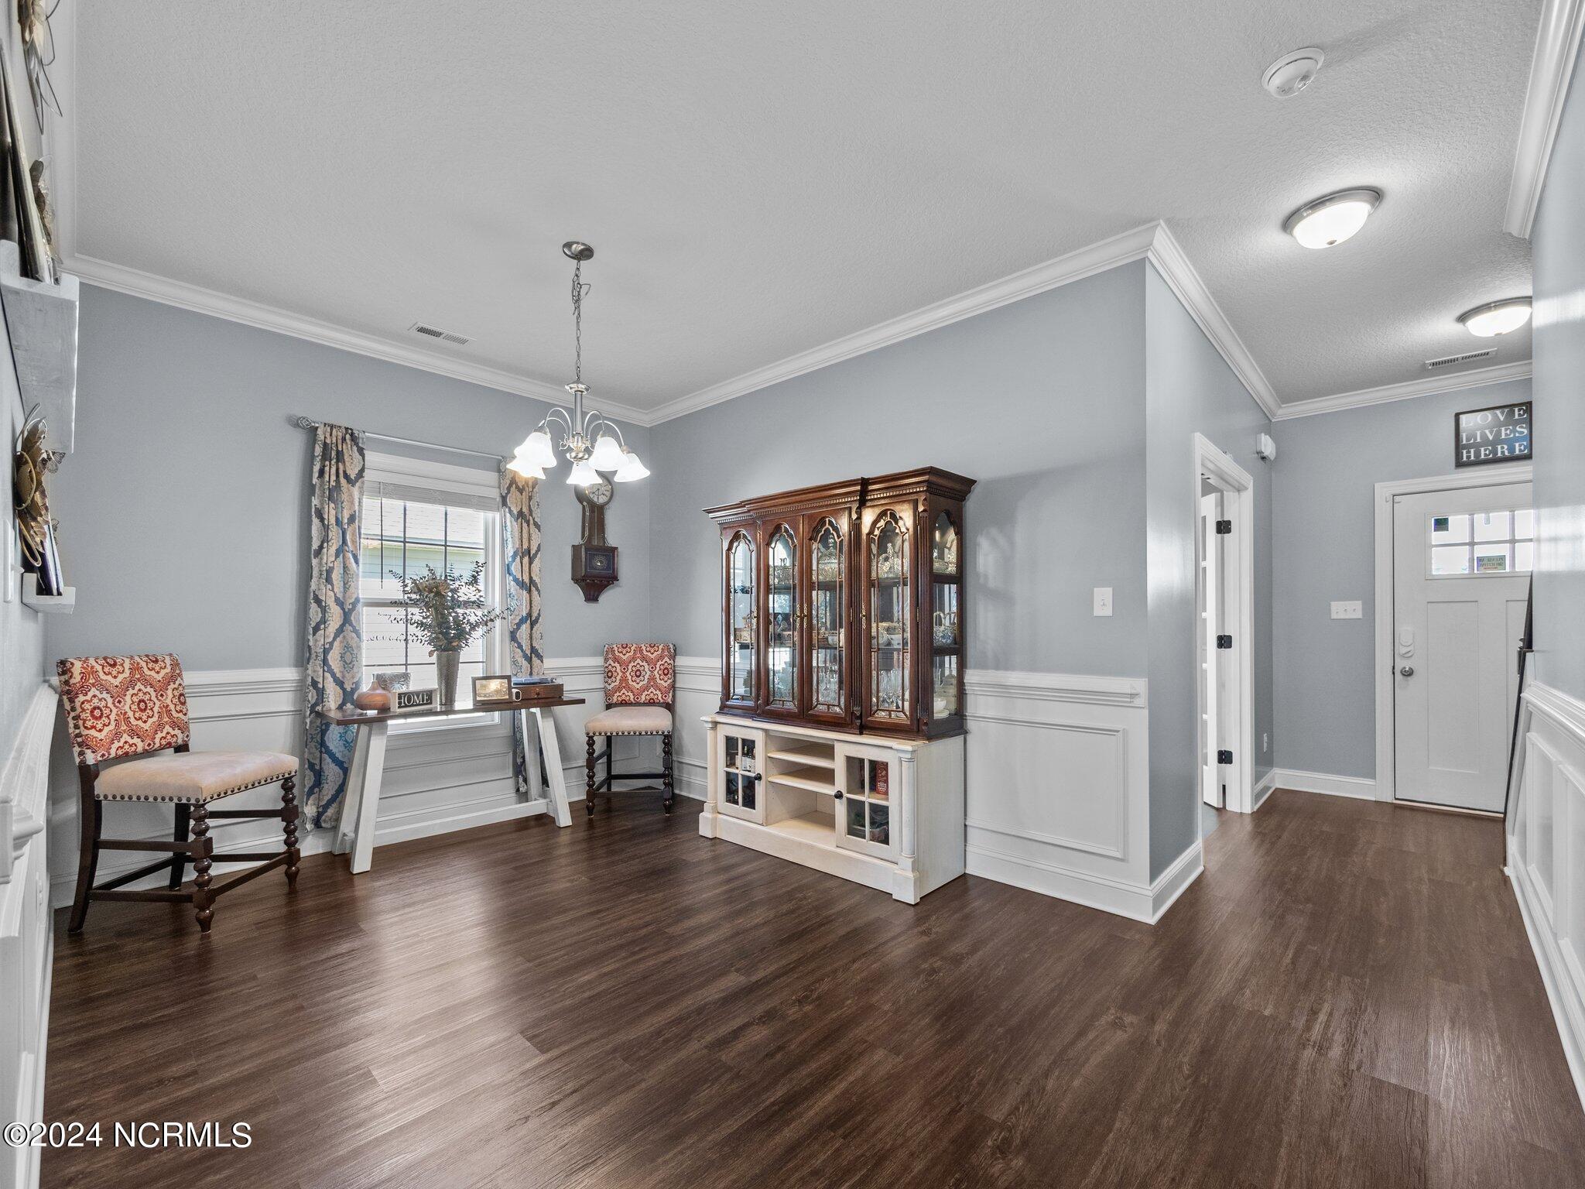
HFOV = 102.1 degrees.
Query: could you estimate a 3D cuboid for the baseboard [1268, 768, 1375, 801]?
[{"bbox_3d":[3.740,1.336,4.510,0.550,0.136,0.020,-1,-1,44],"label":"baseboard"}]

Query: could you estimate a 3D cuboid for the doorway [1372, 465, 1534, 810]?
[{"bbox_3d":[4.360,0.310,3.982,1.091,2.141,0.141,-1,-1,44],"label":"doorway"}]

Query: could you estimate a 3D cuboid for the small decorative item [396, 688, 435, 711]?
[{"bbox_3d":[-2.036,0.577,3.462,0.055,0.112,0.215,0,-1,31],"label":"small decorative item"}]

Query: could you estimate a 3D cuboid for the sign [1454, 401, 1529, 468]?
[{"bbox_3d":[4.340,-0.981,3.963,0.338,0.356,0.030,-1,-1,44],"label":"sign"}]

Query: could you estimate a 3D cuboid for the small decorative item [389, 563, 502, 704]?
[{"bbox_3d":[-1.844,0.219,3.427,0.480,0.760,0.520,-2,-3,44],"label":"small decorative item"}]

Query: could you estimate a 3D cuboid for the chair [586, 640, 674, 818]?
[{"bbox_3d":[-1.035,0.858,4.220,0.500,1.040,0.580,1,-2,-6],"label":"chair"}]

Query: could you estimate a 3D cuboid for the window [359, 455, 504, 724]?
[{"bbox_3d":[-2.154,0.039,3.763,0.100,1.580,0.960,-1,-1,44],"label":"window"}]

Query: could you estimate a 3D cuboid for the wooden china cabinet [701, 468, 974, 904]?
[{"bbox_3d":[0.143,0.414,3.340,1.460,1.850,0.480,-2,-3,43],"label":"wooden china cabinet"}]

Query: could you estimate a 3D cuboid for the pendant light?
[{"bbox_3d":[-0.888,-0.964,2.665,0.570,0.940,0.570,-2,-3,44],"label":"pendant light"}]

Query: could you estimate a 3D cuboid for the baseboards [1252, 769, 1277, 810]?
[{"bbox_3d":[3.215,1.320,4.350,0.025,0.138,0.830,-2,-3,45],"label":"baseboards"}]

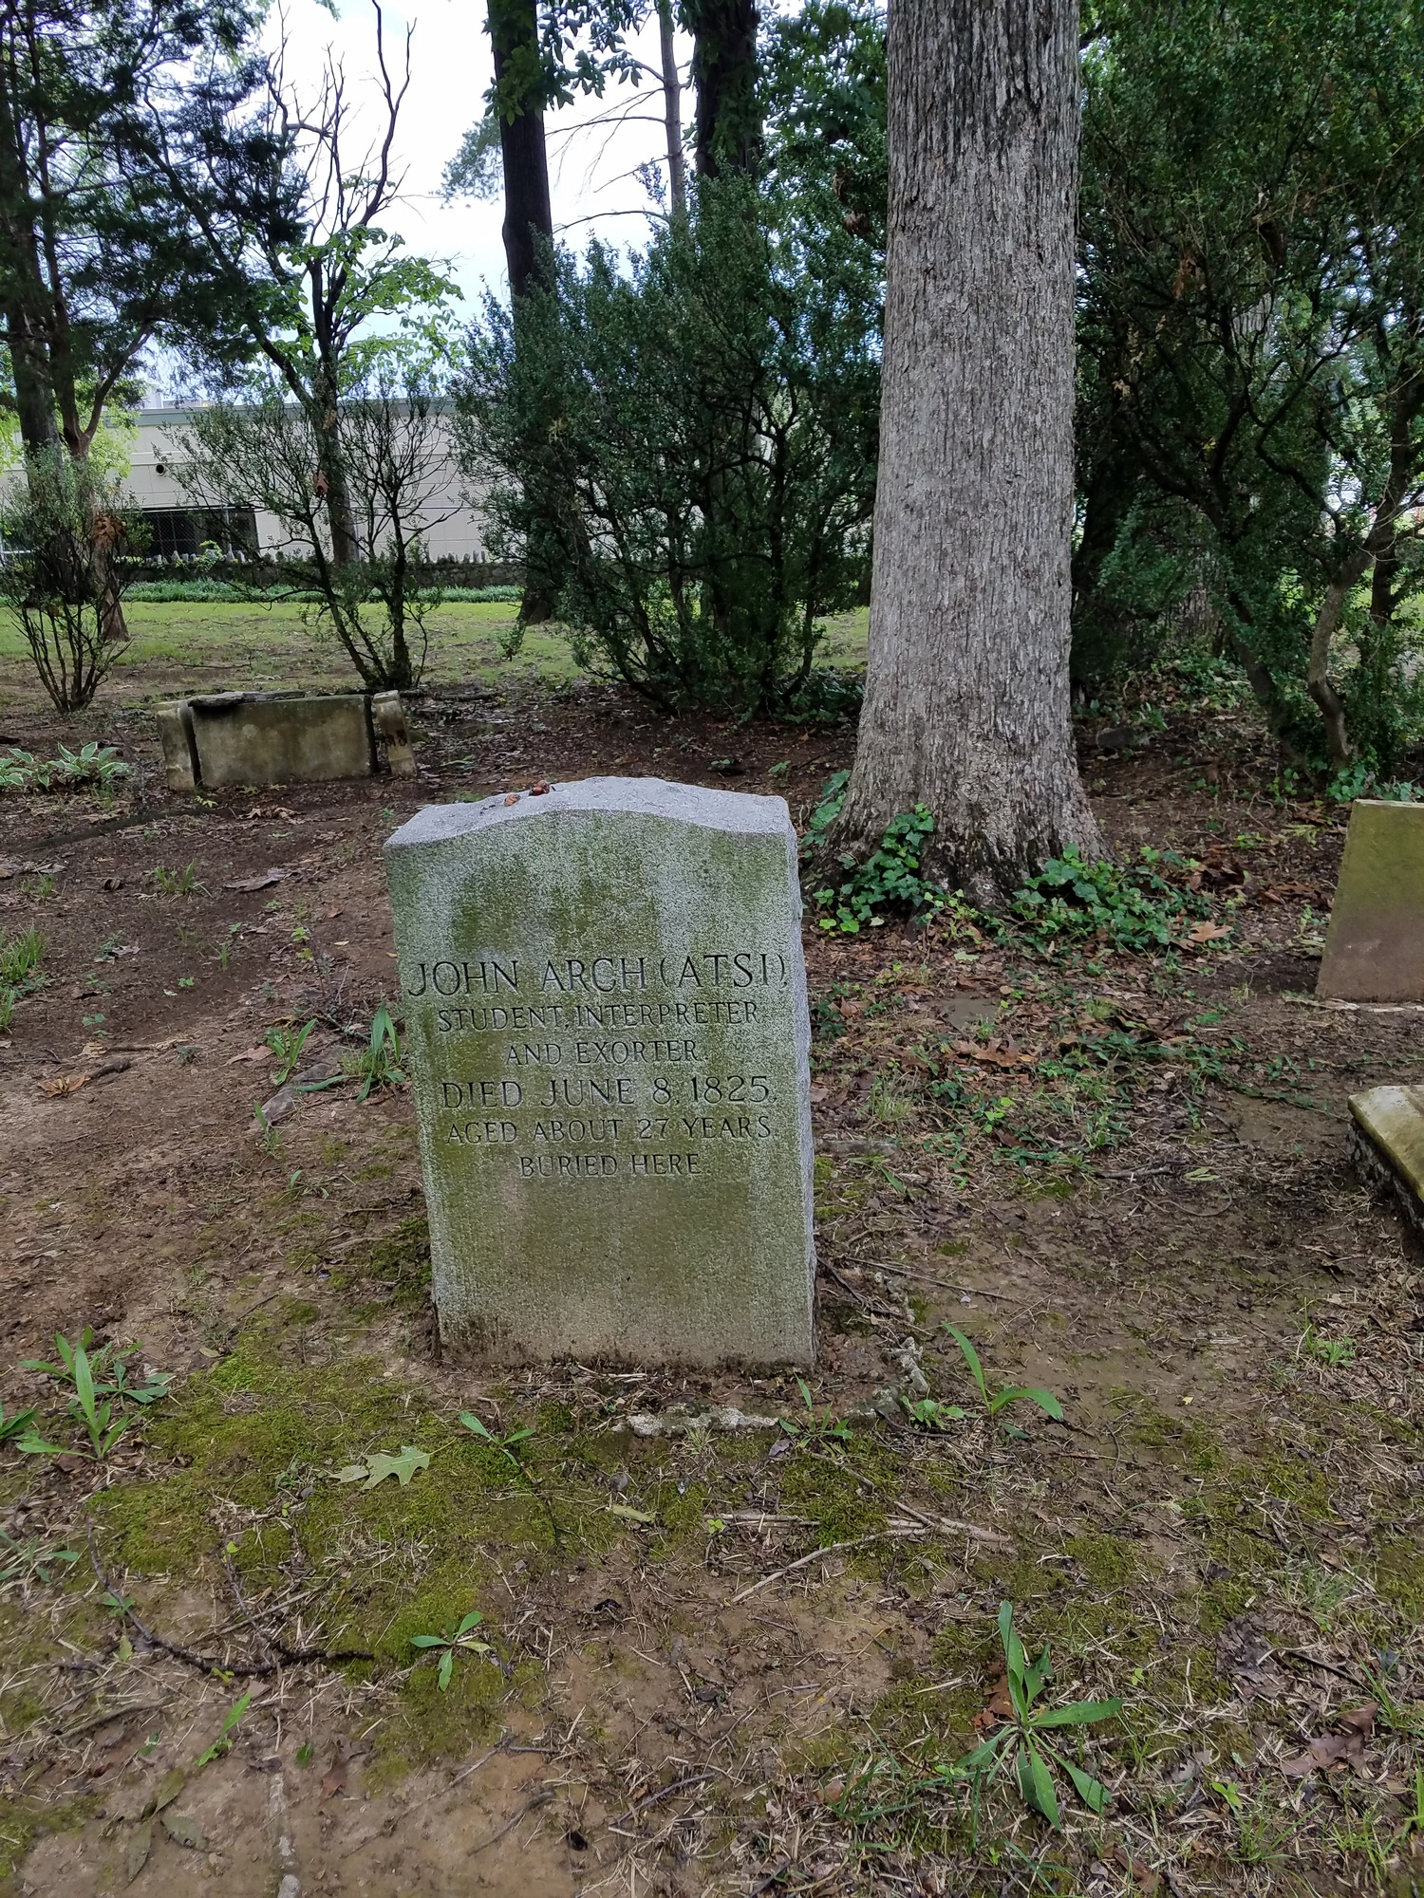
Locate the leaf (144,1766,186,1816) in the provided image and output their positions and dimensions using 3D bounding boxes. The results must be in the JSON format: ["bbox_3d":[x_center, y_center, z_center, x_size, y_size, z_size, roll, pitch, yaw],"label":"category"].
[{"bbox_3d":[-0.623,0.959,1.627,0.034,0.014,0.080,10,20,30],"label":"leaf"}]

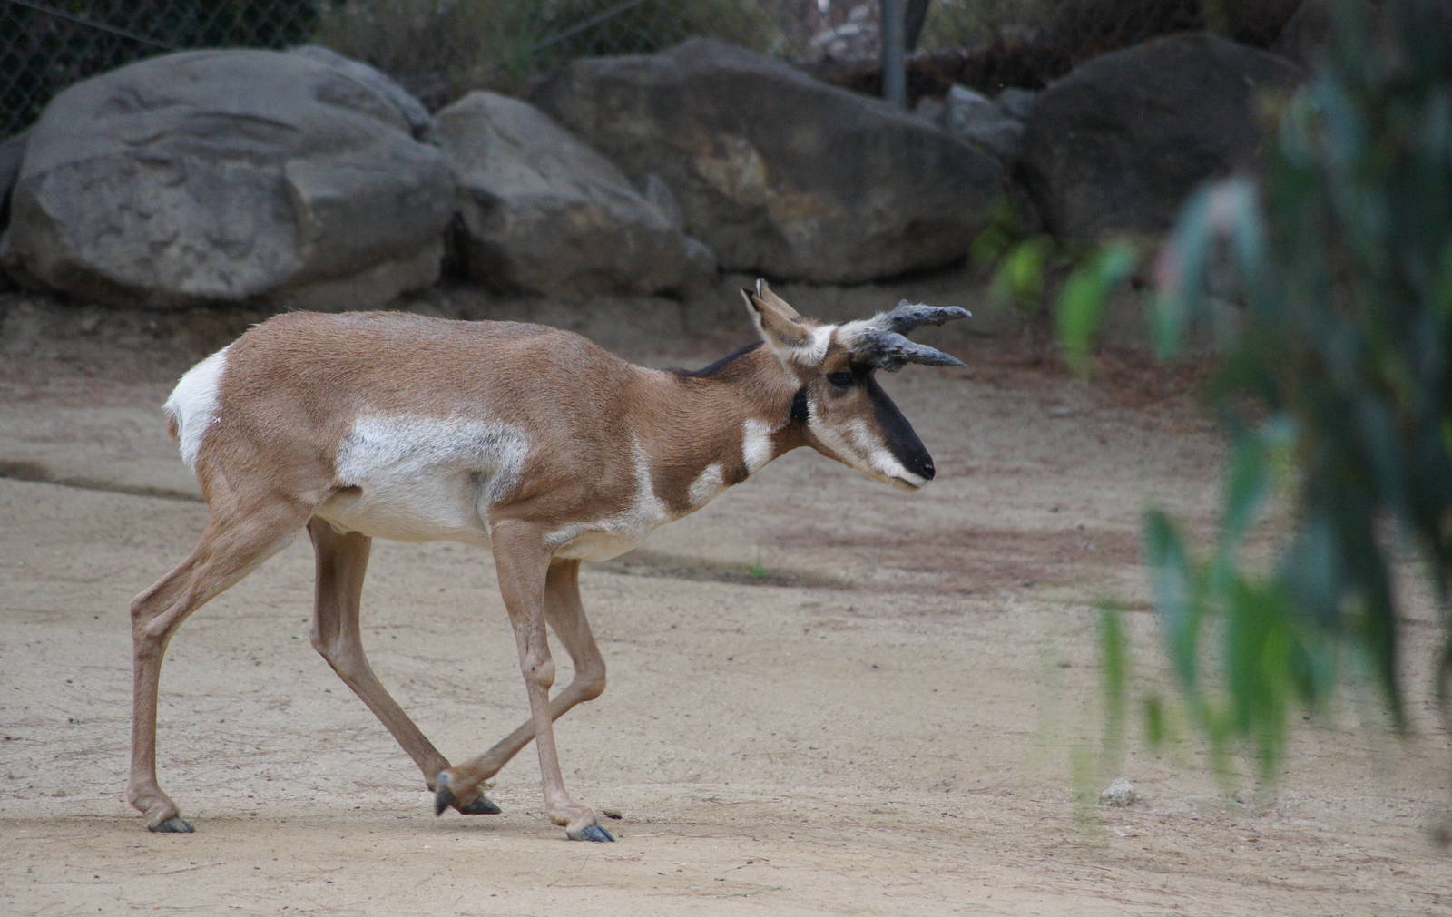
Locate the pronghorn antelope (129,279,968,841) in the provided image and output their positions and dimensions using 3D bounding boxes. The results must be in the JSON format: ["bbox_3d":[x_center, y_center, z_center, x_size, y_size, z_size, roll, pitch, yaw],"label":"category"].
[{"bbox_3d":[-0.310,0.171,21.100,1.440,0.965,0.380,0,11,4],"label":"pronghorn antelope"}]

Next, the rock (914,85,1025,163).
[{"bbox_3d":[0.542,-0.733,26.850,0.250,0.180,0.220,-2,11,-8],"label":"rock"}]

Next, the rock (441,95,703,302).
[{"bbox_3d":[-0.337,-0.572,26.150,0.610,0.420,0.500,-2,11,-8],"label":"rock"}]

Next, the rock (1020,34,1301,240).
[{"bbox_3d":[0.965,-0.699,26.700,0.640,0.420,0.520,-2,11,-8],"label":"rock"}]

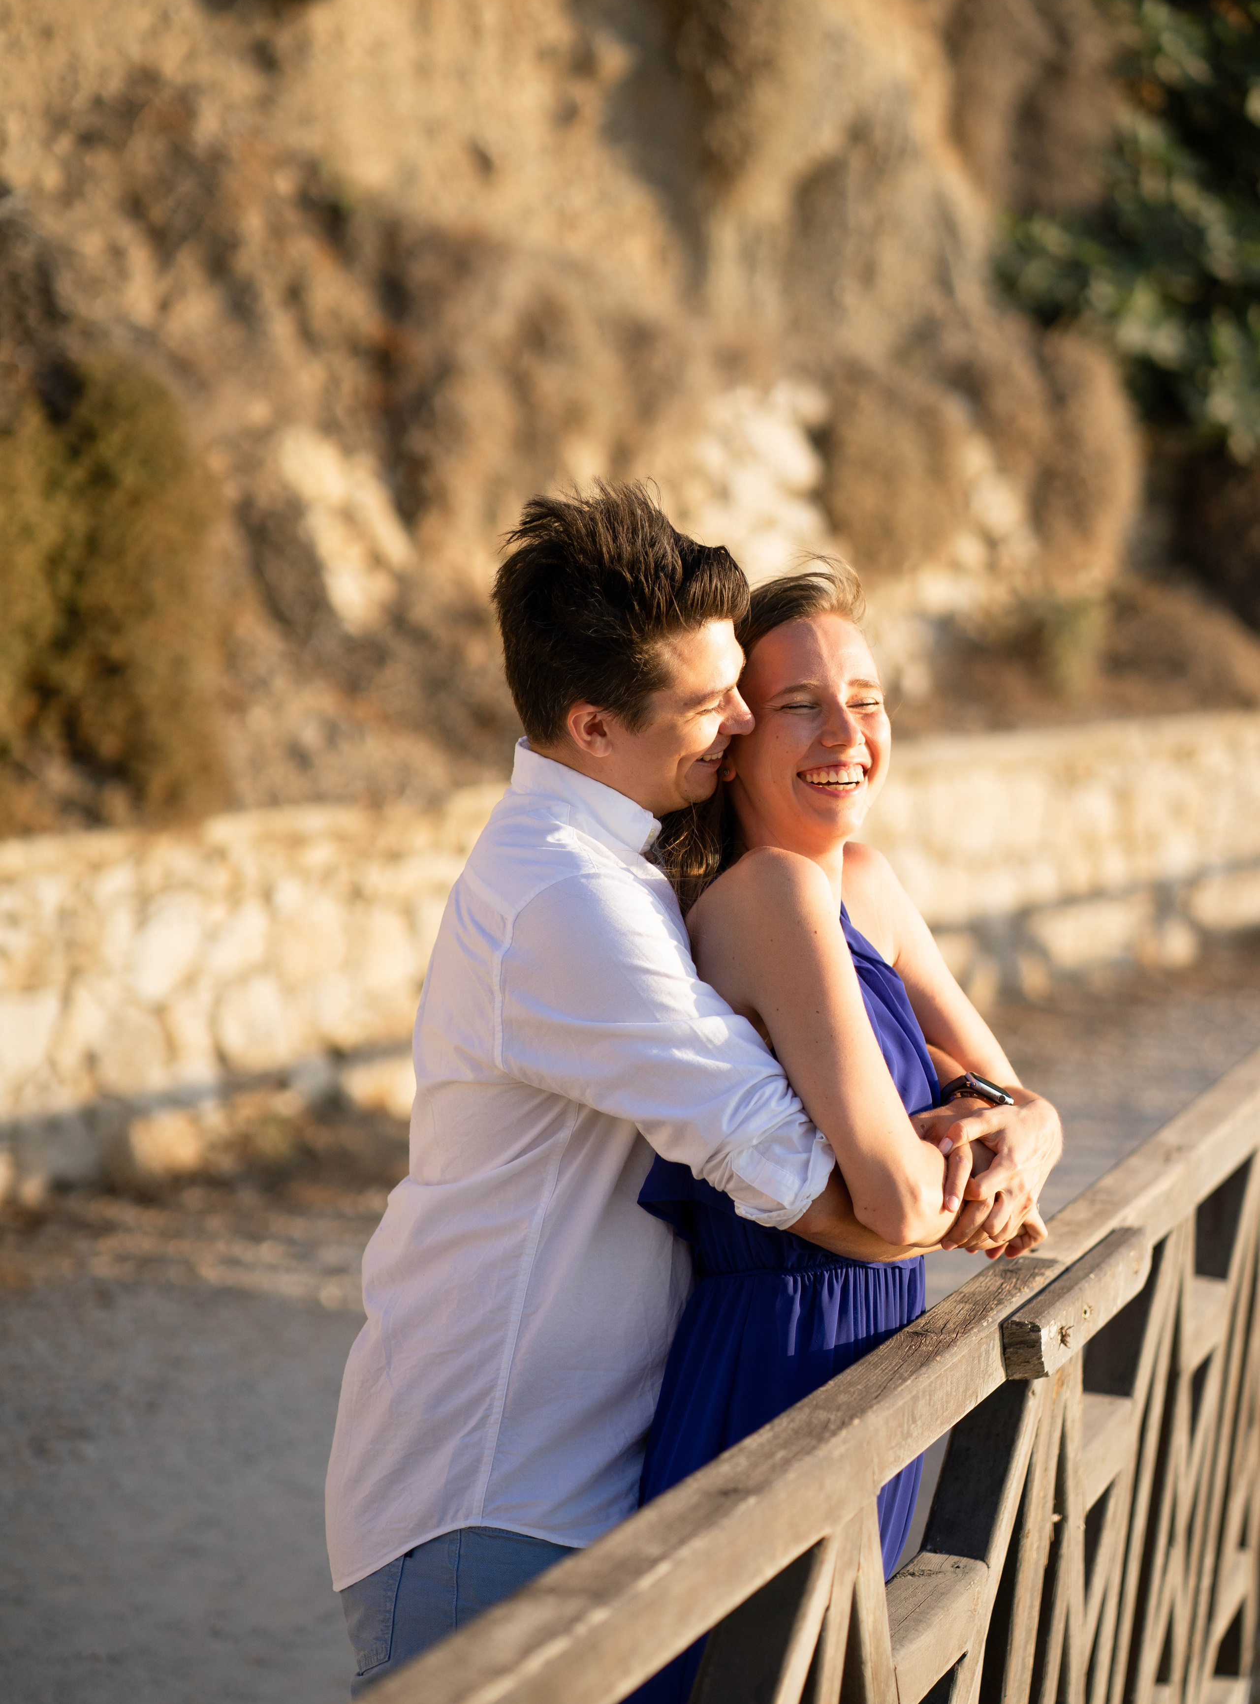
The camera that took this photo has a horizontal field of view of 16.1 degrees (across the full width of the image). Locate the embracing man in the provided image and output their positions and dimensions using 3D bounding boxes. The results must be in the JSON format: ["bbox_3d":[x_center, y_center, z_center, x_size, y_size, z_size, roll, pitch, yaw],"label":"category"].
[{"bbox_3d":[0.045,0.585,3.660,0.600,1.780,0.520,0,3,0],"label":"embracing man"}]

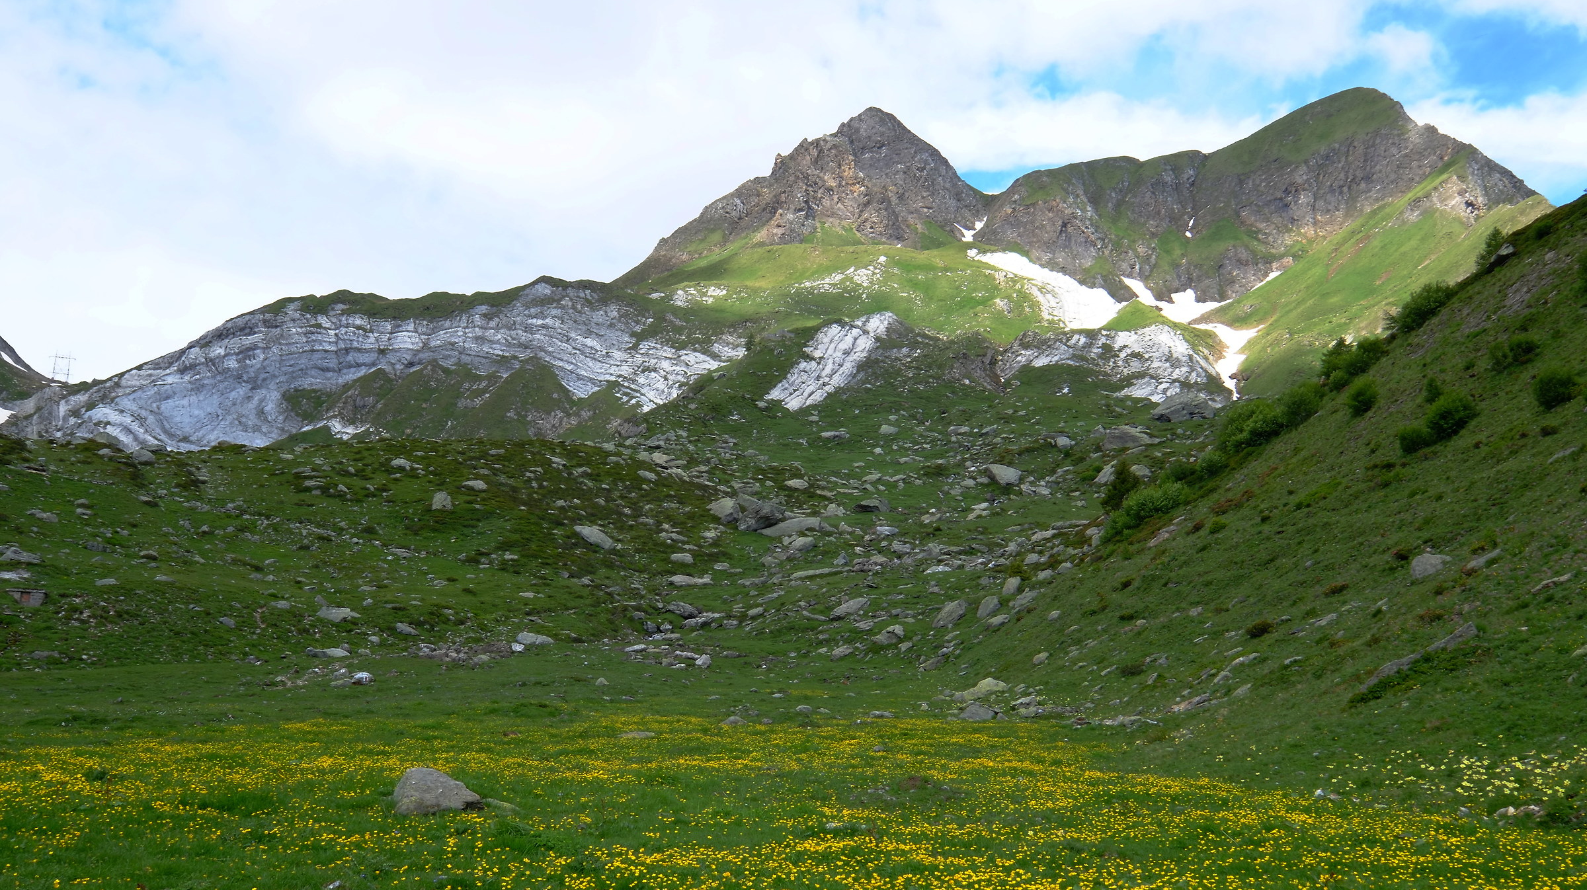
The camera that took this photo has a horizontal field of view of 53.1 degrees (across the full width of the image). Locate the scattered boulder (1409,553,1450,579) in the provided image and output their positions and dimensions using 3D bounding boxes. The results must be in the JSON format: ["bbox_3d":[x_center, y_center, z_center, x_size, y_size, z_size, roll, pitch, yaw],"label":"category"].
[{"bbox_3d":[15.666,2.972,39.000,0.935,0.576,0.754,2,-7,0],"label":"scattered boulder"}]

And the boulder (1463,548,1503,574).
[{"bbox_3d":[16.062,2.704,37.000,0.861,0.546,0.694,2,-7,0],"label":"boulder"}]

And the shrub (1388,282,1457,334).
[{"bbox_3d":[38.791,-8.501,98.000,3.860,2.991,3.646,2,-7,0],"label":"shrub"}]

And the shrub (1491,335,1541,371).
[{"bbox_3d":[27.792,-3.552,61.000,1.759,1.286,1.661,2,-7,0],"label":"shrub"}]

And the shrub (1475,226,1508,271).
[{"bbox_3d":[40.469,-11.362,92.000,1.941,2.589,1.844,-3,-8,24],"label":"shrub"}]

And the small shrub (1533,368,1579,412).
[{"bbox_3d":[24.050,-1.739,50.000,1.266,1.272,1.196,2,-7,0],"label":"small shrub"}]

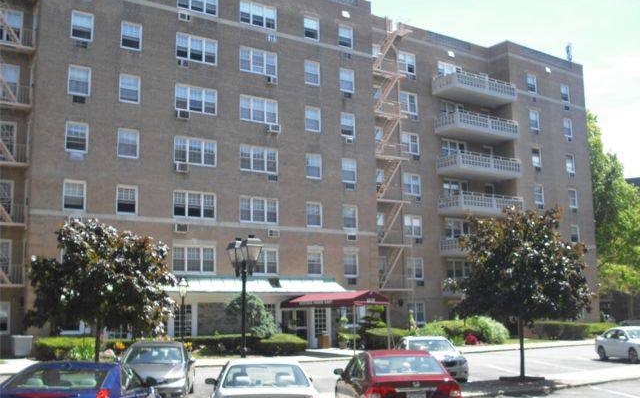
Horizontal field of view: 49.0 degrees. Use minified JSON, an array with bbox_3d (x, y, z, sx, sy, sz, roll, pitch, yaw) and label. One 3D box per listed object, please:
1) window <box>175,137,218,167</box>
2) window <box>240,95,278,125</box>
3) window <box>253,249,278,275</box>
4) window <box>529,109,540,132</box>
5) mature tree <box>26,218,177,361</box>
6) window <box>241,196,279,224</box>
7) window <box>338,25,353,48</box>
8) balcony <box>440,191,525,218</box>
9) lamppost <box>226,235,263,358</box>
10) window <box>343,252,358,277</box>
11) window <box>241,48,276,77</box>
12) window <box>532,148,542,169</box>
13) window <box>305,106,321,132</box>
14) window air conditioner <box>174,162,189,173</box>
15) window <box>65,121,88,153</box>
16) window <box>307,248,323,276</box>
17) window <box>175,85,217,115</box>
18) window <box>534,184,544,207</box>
[{"bbox_3d":[-6.448,-2.434,36.598,2.347,1.418,0.150,5,-11,-33],"label":"window"},{"bbox_3d":[-3.291,-4.824,38.382,2.315,1.362,0.150,5,-11,-33],"label":"window"},{"bbox_3d":[-3.241,3.364,37.735,2.352,1.418,0.150,5,-11,-33],"label":"window"},{"bbox_3d":[16.032,-5.833,52.479,0.976,1.384,0.150,5,-11,-33],"label":"window"},{"bbox_3d":[-5.130,2.681,16.500,3.500,4.400,3.500,-1,-10,0],"label":"mature tree"},{"bbox_3d":[-3.346,0.627,38.861,2.374,1.431,0.150,5,-11,-33],"label":"window"},{"bbox_3d":[1.640,-9.970,43.312,1.032,1.418,0.150,5,-11,-33],"label":"window"},{"bbox_3d":[10.980,0.520,47.690,5.740,1.300,2.200,5,-11,-32],"label":"balcony"},{"bbox_3d":[-1.616,2.639,15.200,0.400,3.726,1.000,5,-11,-33],"label":"lamppost"},{"bbox_3d":[1.828,3.859,41.266,1.061,1.384,0.150,5,-11,-33],"label":"window"},{"bbox_3d":[-3.476,-7.809,40.247,2.374,1.431,0.150,5,-11,-33],"label":"window"},{"bbox_3d":[16.154,-3.075,52.349,1.025,1.427,0.150,5,-11,-33],"label":"window"},{"bbox_3d":[-0.434,-4.673,41.235,1.063,1.384,0.150,5,-11,-33],"label":"window"},{"bbox_3d":[-7.133,-1.568,36.018,0.663,0.474,0.450,5,-11,-33],"label":"window air conditioner"},{"bbox_3d":[-11.565,-2.915,33.522,1.038,1.418,0.150,5,-11,-33],"label":"window"},{"bbox_3d":[-0.292,3.663,39.859,1.063,1.384,0.150,5,-11,-33],"label":"window"},{"bbox_3d":[-6.420,-5.160,36.595,2.300,1.370,0.150,5,-11,-32],"label":"window"},{"bbox_3d":[15.892,-0.301,50.832,0.994,1.356,0.150,5,-11,-33],"label":"window"}]

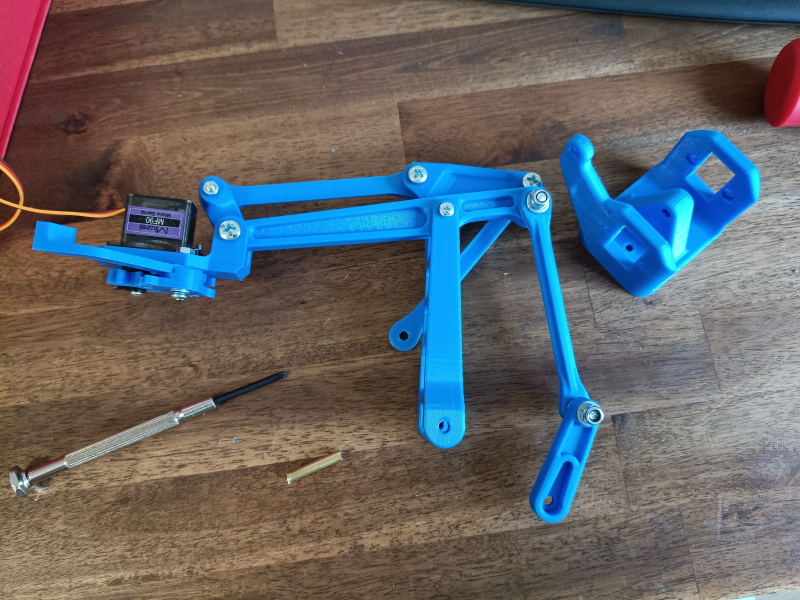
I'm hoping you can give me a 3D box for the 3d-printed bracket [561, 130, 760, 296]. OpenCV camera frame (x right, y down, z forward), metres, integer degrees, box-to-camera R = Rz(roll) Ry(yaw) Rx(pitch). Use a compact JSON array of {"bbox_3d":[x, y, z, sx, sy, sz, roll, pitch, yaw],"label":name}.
[{"bbox_3d":[0.100,-0.044,0.237,0.051,0.054,0.062,-39,77,-9],"label":"3d-printed bracket"}]

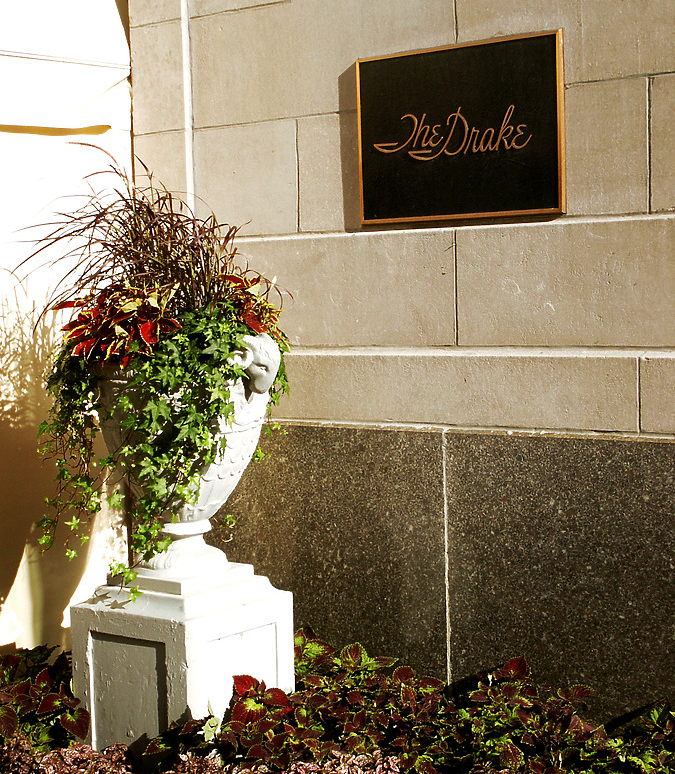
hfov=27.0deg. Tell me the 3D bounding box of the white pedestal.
[{"bbox_3d":[-0.538,0.936,4.872,0.515,0.610,0.515,1,4,37],"label":"white pedestal"}]

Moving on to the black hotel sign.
[{"bbox_3d":[0.425,-0.899,4.976,0.810,0.599,0.032,1,4,34],"label":"black hotel sign"}]

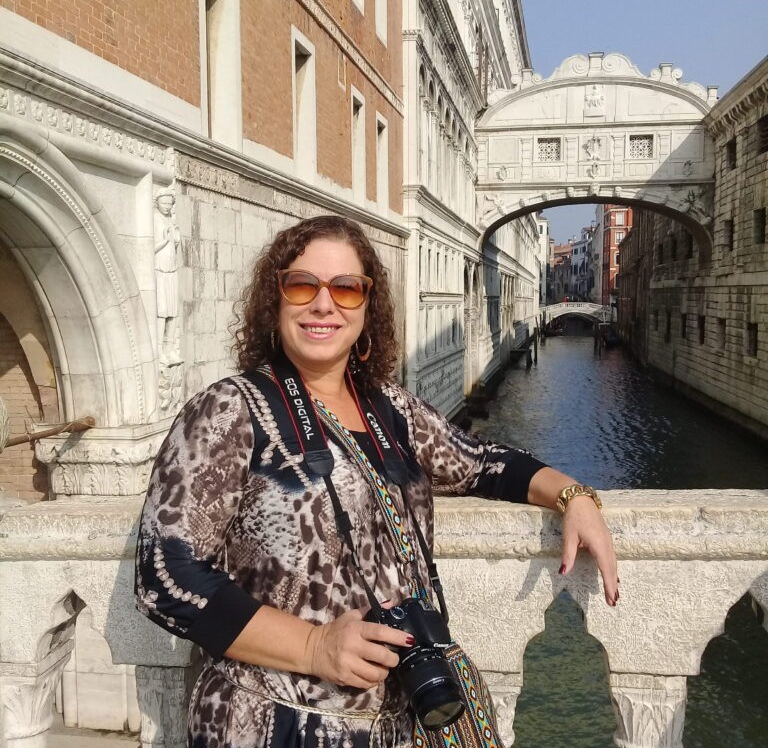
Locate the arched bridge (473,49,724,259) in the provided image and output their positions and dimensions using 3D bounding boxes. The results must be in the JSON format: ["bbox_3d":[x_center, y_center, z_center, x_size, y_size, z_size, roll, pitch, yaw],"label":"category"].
[{"bbox_3d":[10.274,-10.557,45.404,11.191,9.587,3.700,1,5,11],"label":"arched bridge"}]

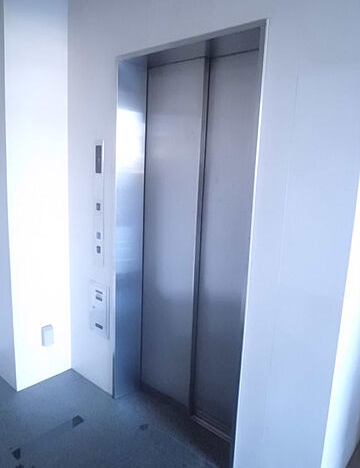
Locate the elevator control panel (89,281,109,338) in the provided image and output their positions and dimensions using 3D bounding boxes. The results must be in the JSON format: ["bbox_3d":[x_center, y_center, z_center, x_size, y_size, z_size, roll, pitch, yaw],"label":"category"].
[{"bbox_3d":[-0.551,0.505,2.426,0.210,0.367,0.018,11,13,39],"label":"elevator control panel"}]

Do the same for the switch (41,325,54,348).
[{"bbox_3d":[-0.926,0.717,2.529,0.036,0.127,0.068,11,13,39],"label":"switch"}]

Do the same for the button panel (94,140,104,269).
[{"bbox_3d":[-0.518,-0.184,2.302,0.095,0.802,0.015,11,13,39],"label":"button panel"}]

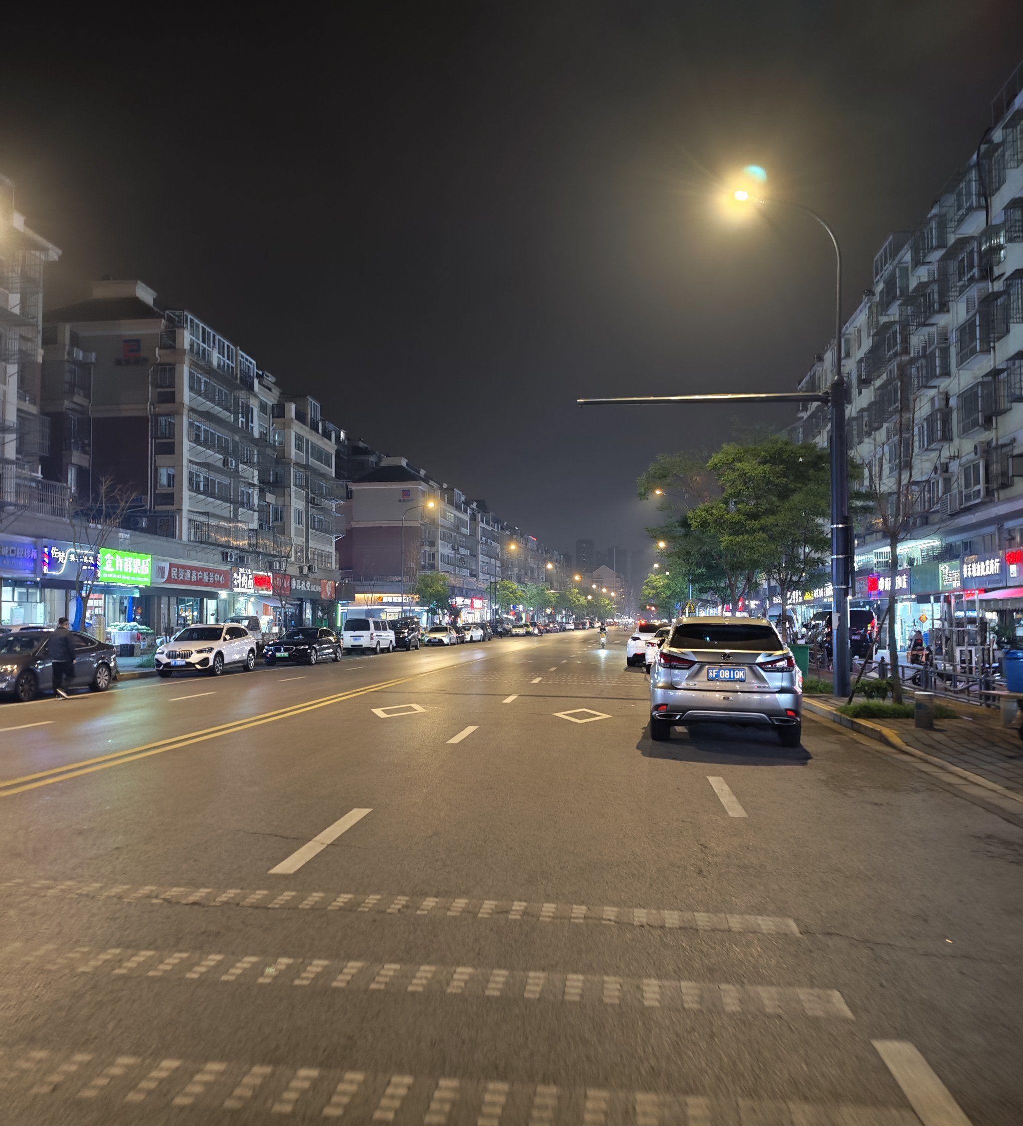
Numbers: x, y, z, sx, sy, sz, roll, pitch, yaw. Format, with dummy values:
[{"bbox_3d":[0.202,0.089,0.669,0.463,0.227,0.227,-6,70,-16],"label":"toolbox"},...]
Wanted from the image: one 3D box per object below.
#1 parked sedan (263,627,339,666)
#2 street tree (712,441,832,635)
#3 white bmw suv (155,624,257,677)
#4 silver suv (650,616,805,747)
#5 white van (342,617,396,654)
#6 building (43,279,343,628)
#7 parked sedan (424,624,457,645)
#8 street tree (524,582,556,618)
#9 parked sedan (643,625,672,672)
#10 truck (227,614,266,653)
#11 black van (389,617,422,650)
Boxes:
[{"bbox_3d":[-8.338,3.295,36.757,1.870,1.490,5.000,0,-4,6],"label":"parked sedan"},{"bbox_3d":[7.787,-0.179,26.516,4.000,6.650,4.000,0,-4,6],"label":"street tree"},{"bbox_3d":[-9.767,2.754,29.475,1.820,1.610,4.550,0,-4,5],"label":"white bmw suv"},{"bbox_3d":[3.018,1.553,12.995,1.895,1.690,4.890,-1,-4,11],"label":"silver suv"},{"bbox_3d":[-7.539,3.856,48.493,1.700,1.950,4.900,0,-4,6],"label":"white van"},{"bbox_3d":[-22.804,-4.789,67.454,11.500,21.300,28.500,0,-4,6],"label":"building"},{"bbox_3d":[-5.158,5.339,67.033,1.780,1.450,4.600,0,-4,6],"label":"parked sedan"},{"bbox_3d":[3.709,6.168,121.214,4.000,6.600,4.000,0,-4,6],"label":"street tree"},{"bbox_3d":[5.111,2.685,28.538,1.820,1.460,4.650,0,-4,6],"label":"parked sedan"},{"bbox_3d":[-12.390,3.518,43.535,1.600,1.820,4.400,0,-4,6],"label":"truck"},{"bbox_3d":[-6.768,4.335,54.800,1.870,1.850,4.750,0,-4,6],"label":"black van"}]

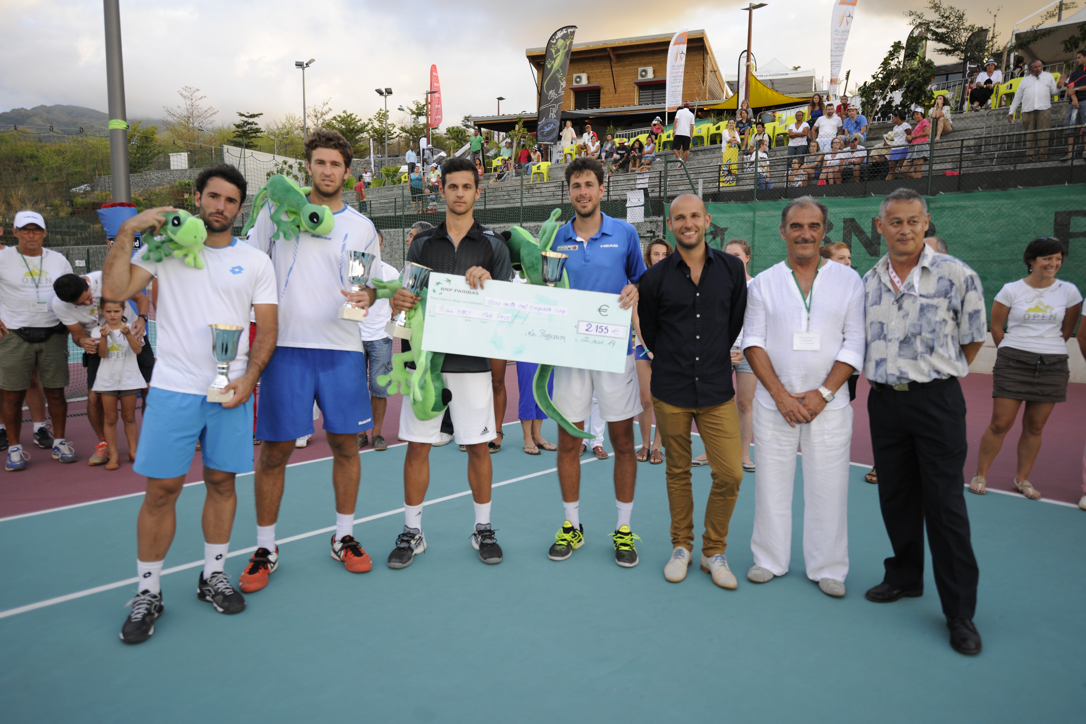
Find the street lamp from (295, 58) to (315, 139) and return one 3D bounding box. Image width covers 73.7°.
[{"bbox_3d":[-10.736,-10.816,32.827,0.950,5.690,0.600,3,7,20],"label":"street lamp"}]

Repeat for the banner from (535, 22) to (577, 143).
[{"bbox_3d":[0.565,-11.161,29.200,1.300,4.800,0.100,10,7,10],"label":"banner"}]

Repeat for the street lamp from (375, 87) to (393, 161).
[{"bbox_3d":[-8.480,-11.744,38.834,0.920,5.800,0.600,3,7,20],"label":"street lamp"}]

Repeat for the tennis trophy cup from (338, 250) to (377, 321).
[{"bbox_3d":[-0.800,-0.323,3.103,0.123,0.288,0.123,10,7,-2],"label":"tennis trophy cup"}]

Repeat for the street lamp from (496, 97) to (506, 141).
[{"bbox_3d":[-3.229,-17.989,55.250,0.750,4.350,0.750,3,7,20],"label":"street lamp"}]

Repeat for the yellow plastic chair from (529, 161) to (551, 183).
[{"bbox_3d":[-0.092,-6.855,26.100,0.570,0.770,0.560,6,9,38],"label":"yellow plastic chair"}]

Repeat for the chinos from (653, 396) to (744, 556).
[{"bbox_3d":[0.737,0.482,3.463,0.420,0.870,0.290,2,7,9],"label":"chinos"}]

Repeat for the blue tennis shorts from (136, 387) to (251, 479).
[{"bbox_3d":[-1.408,0.270,2.920,0.450,0.420,0.310,-3,8,-32],"label":"blue tennis shorts"}]

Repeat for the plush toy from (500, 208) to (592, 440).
[{"bbox_3d":[0.002,-0.182,3.450,0.440,1.020,0.280,1,7,0],"label":"plush toy"}]

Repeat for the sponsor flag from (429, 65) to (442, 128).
[{"bbox_3d":[-6.792,-16.854,46.000,0.840,4.100,0.080,4,7,14],"label":"sponsor flag"}]

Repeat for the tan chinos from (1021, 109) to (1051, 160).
[{"bbox_3d":[8.723,-4.067,12.800,0.440,0.960,0.310,6,9,37],"label":"tan chinos"}]

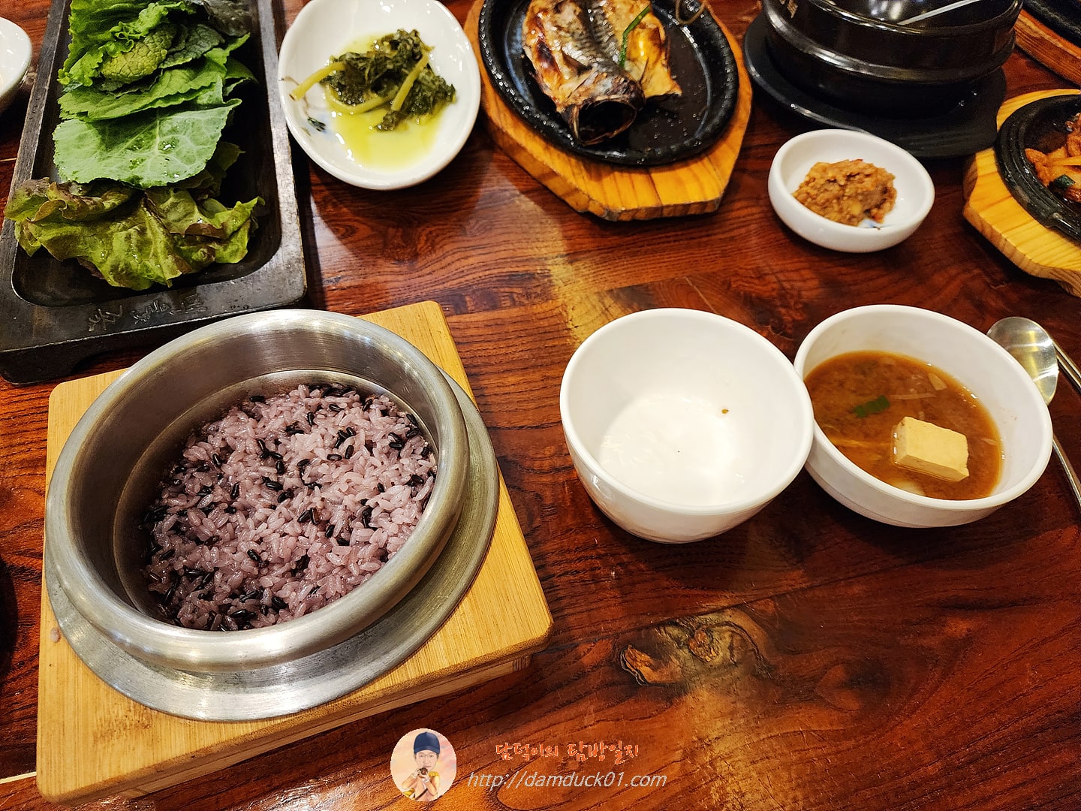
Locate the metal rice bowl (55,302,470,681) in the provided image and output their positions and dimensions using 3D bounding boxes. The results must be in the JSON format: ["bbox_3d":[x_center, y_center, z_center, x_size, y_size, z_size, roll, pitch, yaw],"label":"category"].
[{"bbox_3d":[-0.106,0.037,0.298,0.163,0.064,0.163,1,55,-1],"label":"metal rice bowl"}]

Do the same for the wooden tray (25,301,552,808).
[{"bbox_3d":[-0.108,0.051,0.317,0.179,0.047,0.177,-15,57,-12],"label":"wooden tray"}]

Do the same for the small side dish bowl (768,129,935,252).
[{"bbox_3d":[0.199,-0.136,0.468,0.104,0.028,0.104,1,55,-1],"label":"small side dish bowl"}]

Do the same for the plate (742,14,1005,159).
[{"bbox_3d":[0.261,-0.263,0.564,0.197,0.020,0.232,-11,56,-9],"label":"plate"}]

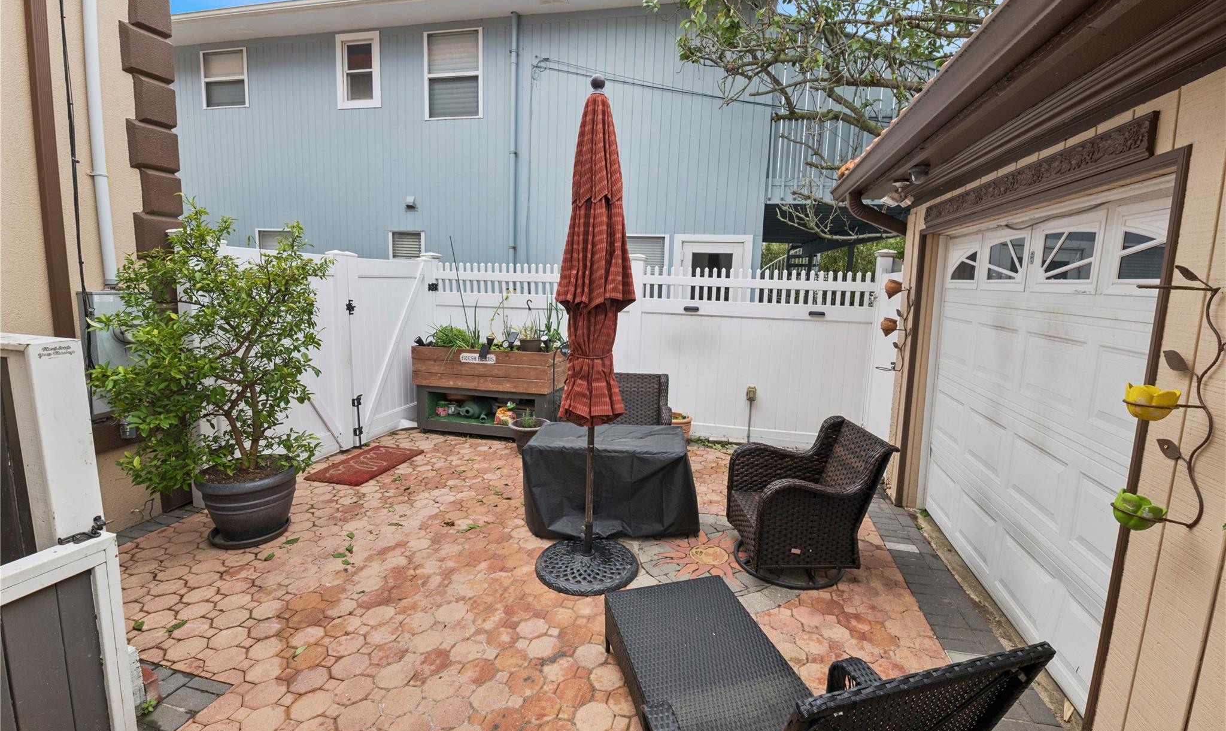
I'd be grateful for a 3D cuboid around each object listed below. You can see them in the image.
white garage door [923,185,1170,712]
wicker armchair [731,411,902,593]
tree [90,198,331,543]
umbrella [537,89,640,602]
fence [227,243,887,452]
[{"bbox_3d":[2.221,0.239,2.718,0.080,2.092,2.374,5,10,14],"label":"white garage door"},{"bbox_3d":[1.120,0.764,3.066,0.748,0.861,0.687,1,10,-4],"label":"wicker armchair"},{"bbox_3d":[-2.287,0.074,2.988,1.100,2.000,1.000,-5,12,-36],"label":"tree"},{"bbox_3d":[-0.092,-0.138,2.763,0.580,2.652,0.580,4,10,11],"label":"umbrella"},{"bbox_3d":[-0.005,0.016,4.231,5.050,1.880,2.680,4,10,11],"label":"fence"}]

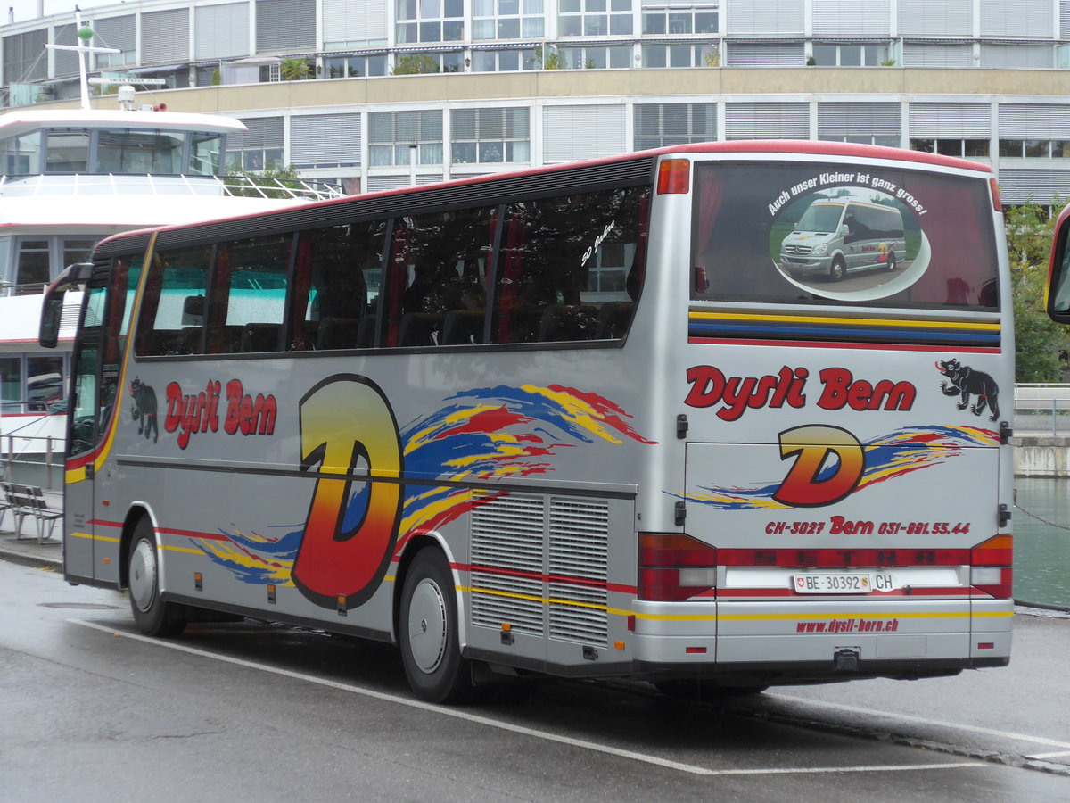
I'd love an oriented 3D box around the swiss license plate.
[{"bbox_3d":[1.693,1.028,18.001,0.500,0.110,0.015,1,0,-24],"label":"swiss license plate"}]

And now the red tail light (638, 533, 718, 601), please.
[{"bbox_3d":[0.790,0.915,17.684,0.425,0.375,0.150,1,0,-24],"label":"red tail light"}]

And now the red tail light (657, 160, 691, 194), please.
[{"bbox_3d":[0.780,-1.250,17.753,0.160,0.195,0.110,1,0,-24],"label":"red tail light"}]

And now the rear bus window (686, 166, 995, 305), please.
[{"bbox_3d":[1.776,-0.941,18.117,2.020,0.800,0.090,1,0,-24],"label":"rear bus window"}]

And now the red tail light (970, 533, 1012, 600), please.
[{"bbox_3d":[2.680,0.959,18.542,0.425,0.375,0.150,1,0,-24],"label":"red tail light"}]

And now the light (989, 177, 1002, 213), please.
[{"bbox_3d":[2.718,-1.205,18.632,0.160,0.195,0.110,1,0,-24],"label":"light"}]

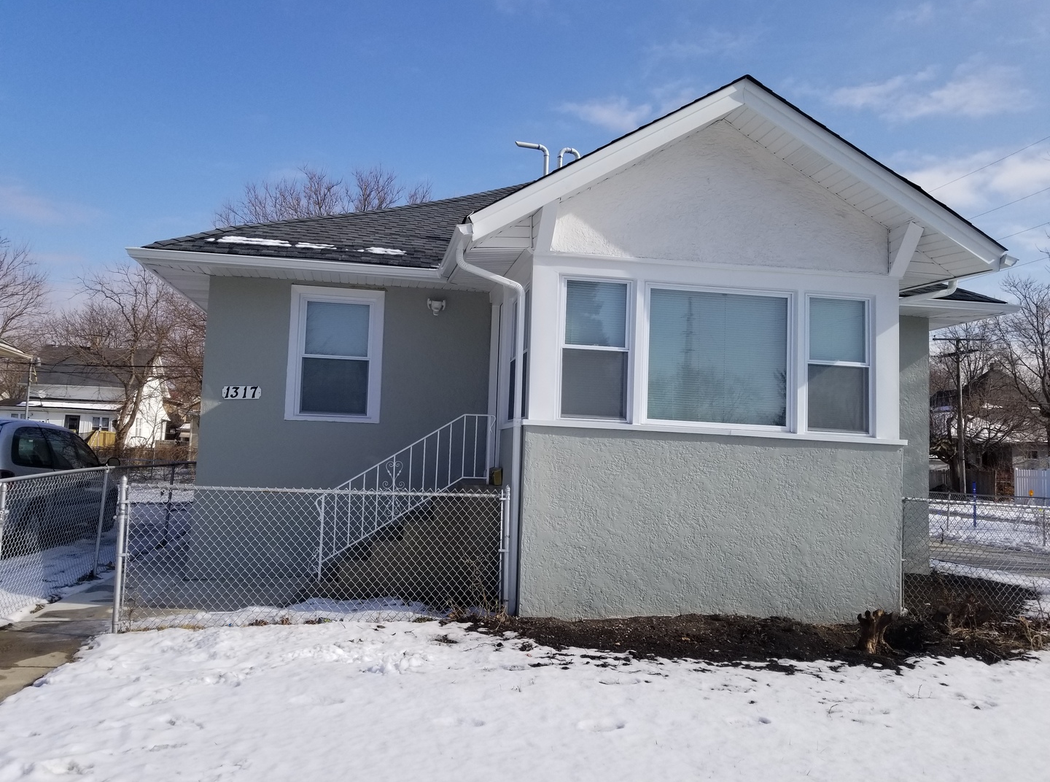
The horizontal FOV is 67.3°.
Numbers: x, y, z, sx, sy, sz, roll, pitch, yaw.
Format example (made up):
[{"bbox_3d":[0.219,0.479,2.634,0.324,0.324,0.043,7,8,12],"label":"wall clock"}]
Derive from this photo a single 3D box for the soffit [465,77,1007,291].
[{"bbox_3d":[2.001,-1.924,6.921,4.950,1.630,0.150,3,-4,-10],"label":"soffit"}]

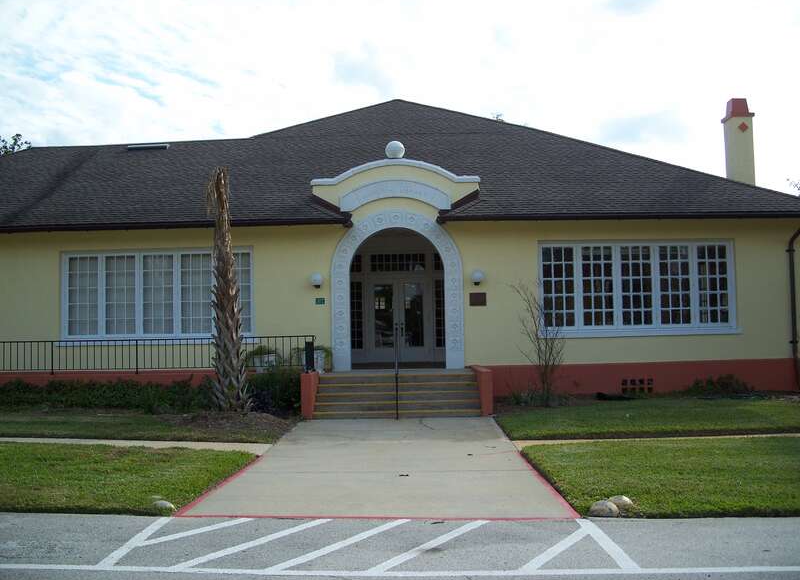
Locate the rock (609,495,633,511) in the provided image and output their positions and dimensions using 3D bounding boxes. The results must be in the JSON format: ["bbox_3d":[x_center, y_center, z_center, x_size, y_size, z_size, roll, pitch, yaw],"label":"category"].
[{"bbox_3d":[2.017,1.953,7.927,0.254,0.126,0.220,-1,-3,1],"label":"rock"}]

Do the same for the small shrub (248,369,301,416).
[{"bbox_3d":[-2.651,2.173,18.137,1.126,1.013,1.000,-1,-3,1],"label":"small shrub"}]

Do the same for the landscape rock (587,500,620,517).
[{"bbox_3d":[1.796,1.936,7.647,0.268,0.138,0.230,-1,-3,1],"label":"landscape rock"}]

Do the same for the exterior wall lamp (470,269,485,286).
[{"bbox_3d":[1.858,-0.294,20.498,0.311,0.396,0.320,-1,-3,1],"label":"exterior wall lamp"}]

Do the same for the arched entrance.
[{"bbox_3d":[-0.047,0.028,20.900,3.212,3.845,0.500,-1,-3,1],"label":"arched entrance"}]

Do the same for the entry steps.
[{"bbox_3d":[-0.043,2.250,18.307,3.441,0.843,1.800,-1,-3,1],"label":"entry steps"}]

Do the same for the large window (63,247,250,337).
[{"bbox_3d":[-5.882,0.130,20.733,4.668,2.282,0.150,-1,-3,1],"label":"large window"}]

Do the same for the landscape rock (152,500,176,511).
[{"bbox_3d":[-2.213,2.047,8.154,0.229,0.107,0.200,-1,-3,1],"label":"landscape rock"}]

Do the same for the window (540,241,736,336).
[{"bbox_3d":[5.738,-0.028,20.625,4.738,2.342,0.150,-1,-3,1],"label":"window"}]

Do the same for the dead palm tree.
[{"bbox_3d":[-3.553,-0.040,17.764,0.895,5.056,0.850,-1,-3,1],"label":"dead palm tree"}]

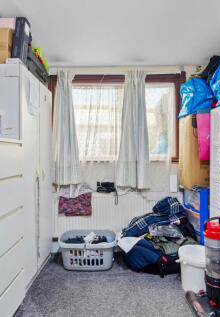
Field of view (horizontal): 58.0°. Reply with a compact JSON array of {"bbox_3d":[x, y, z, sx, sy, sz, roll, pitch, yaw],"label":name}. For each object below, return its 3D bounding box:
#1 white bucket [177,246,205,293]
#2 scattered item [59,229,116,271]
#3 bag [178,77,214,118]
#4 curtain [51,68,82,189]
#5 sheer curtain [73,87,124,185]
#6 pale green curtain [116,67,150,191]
[{"bbox_3d":[0.765,0.975,1.770,0.300,0.300,0.300,0,0,0],"label":"white bucket"},{"bbox_3d":[-0.236,0.969,2.140,0.590,0.280,0.390,0,1,3],"label":"scattered item"},{"bbox_3d":[1.054,-0.709,2.353,0.400,0.420,0.420,0,1,3],"label":"bag"},{"bbox_3d":[-0.516,-0.354,2.380,0.360,1.390,0.110,0,0,0],"label":"curtain"},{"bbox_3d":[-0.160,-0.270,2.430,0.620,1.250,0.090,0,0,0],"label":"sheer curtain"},{"bbox_3d":[0.304,-0.383,2.620,0.430,1.560,0.120,0,1,3],"label":"pale green curtain"}]

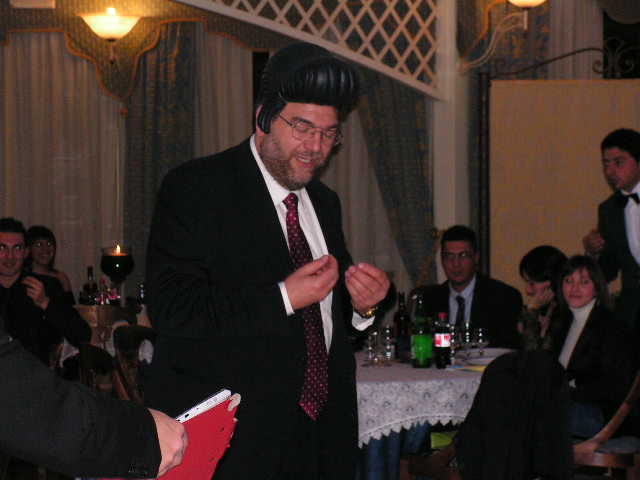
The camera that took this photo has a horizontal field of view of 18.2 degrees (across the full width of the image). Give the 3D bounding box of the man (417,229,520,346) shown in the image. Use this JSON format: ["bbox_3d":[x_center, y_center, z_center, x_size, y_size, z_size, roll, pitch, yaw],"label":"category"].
[{"bbox_3d":[0.631,0.594,8.801,0.540,1.300,0.820,0,2,9],"label":"man"}]

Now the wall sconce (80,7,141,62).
[{"bbox_3d":[-1.065,-1.045,10.150,0.300,0.280,0.380,0,2,0],"label":"wall sconce"}]

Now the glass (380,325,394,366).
[{"bbox_3d":[0.277,0.434,8.195,0.062,0.165,0.062,0,2,0],"label":"glass"}]

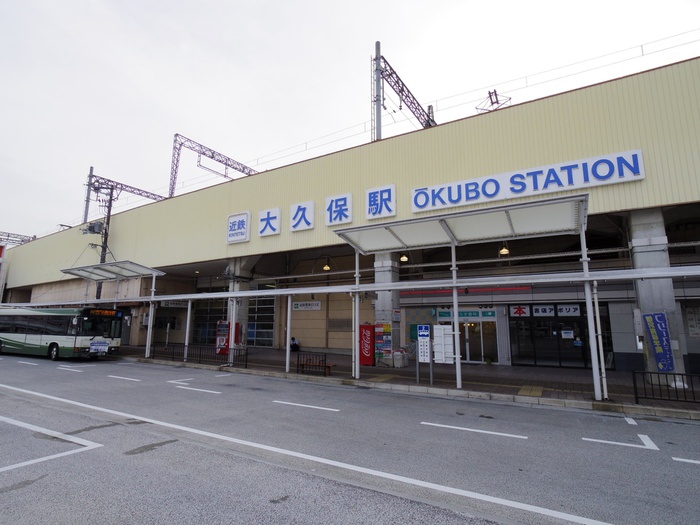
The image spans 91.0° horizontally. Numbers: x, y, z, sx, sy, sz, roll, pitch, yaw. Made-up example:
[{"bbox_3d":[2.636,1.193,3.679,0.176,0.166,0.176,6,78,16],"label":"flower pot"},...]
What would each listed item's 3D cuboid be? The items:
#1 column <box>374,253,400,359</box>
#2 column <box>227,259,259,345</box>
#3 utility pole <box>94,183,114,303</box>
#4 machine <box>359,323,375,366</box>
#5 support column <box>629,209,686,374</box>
[{"bbox_3d":[1.748,1.849,16.106,0.870,5.800,0.940,-5,-10,28],"label":"column"},{"bbox_3d":[-6.708,2.649,20.973,0.880,5.800,0.880,-5,-10,28],"label":"column"},{"bbox_3d":[-18.251,0.106,25.377,0.300,12.276,0.300,-5,-10,28],"label":"utility pole"},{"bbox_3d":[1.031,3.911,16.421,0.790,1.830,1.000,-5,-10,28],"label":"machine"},{"bbox_3d":[10.414,1.143,11.837,0.880,5.800,0.900,-5,-10,28],"label":"support column"}]

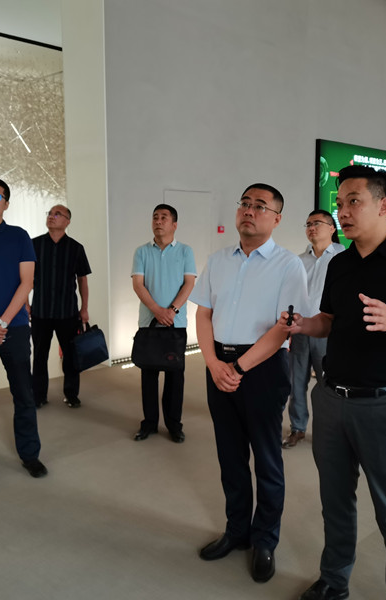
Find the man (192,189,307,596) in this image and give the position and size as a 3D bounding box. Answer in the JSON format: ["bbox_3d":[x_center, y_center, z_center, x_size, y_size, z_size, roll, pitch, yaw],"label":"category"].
[{"bbox_3d":[0.261,0.352,2.729,0.533,1.741,0.403,4,8,30],"label":"man"}]

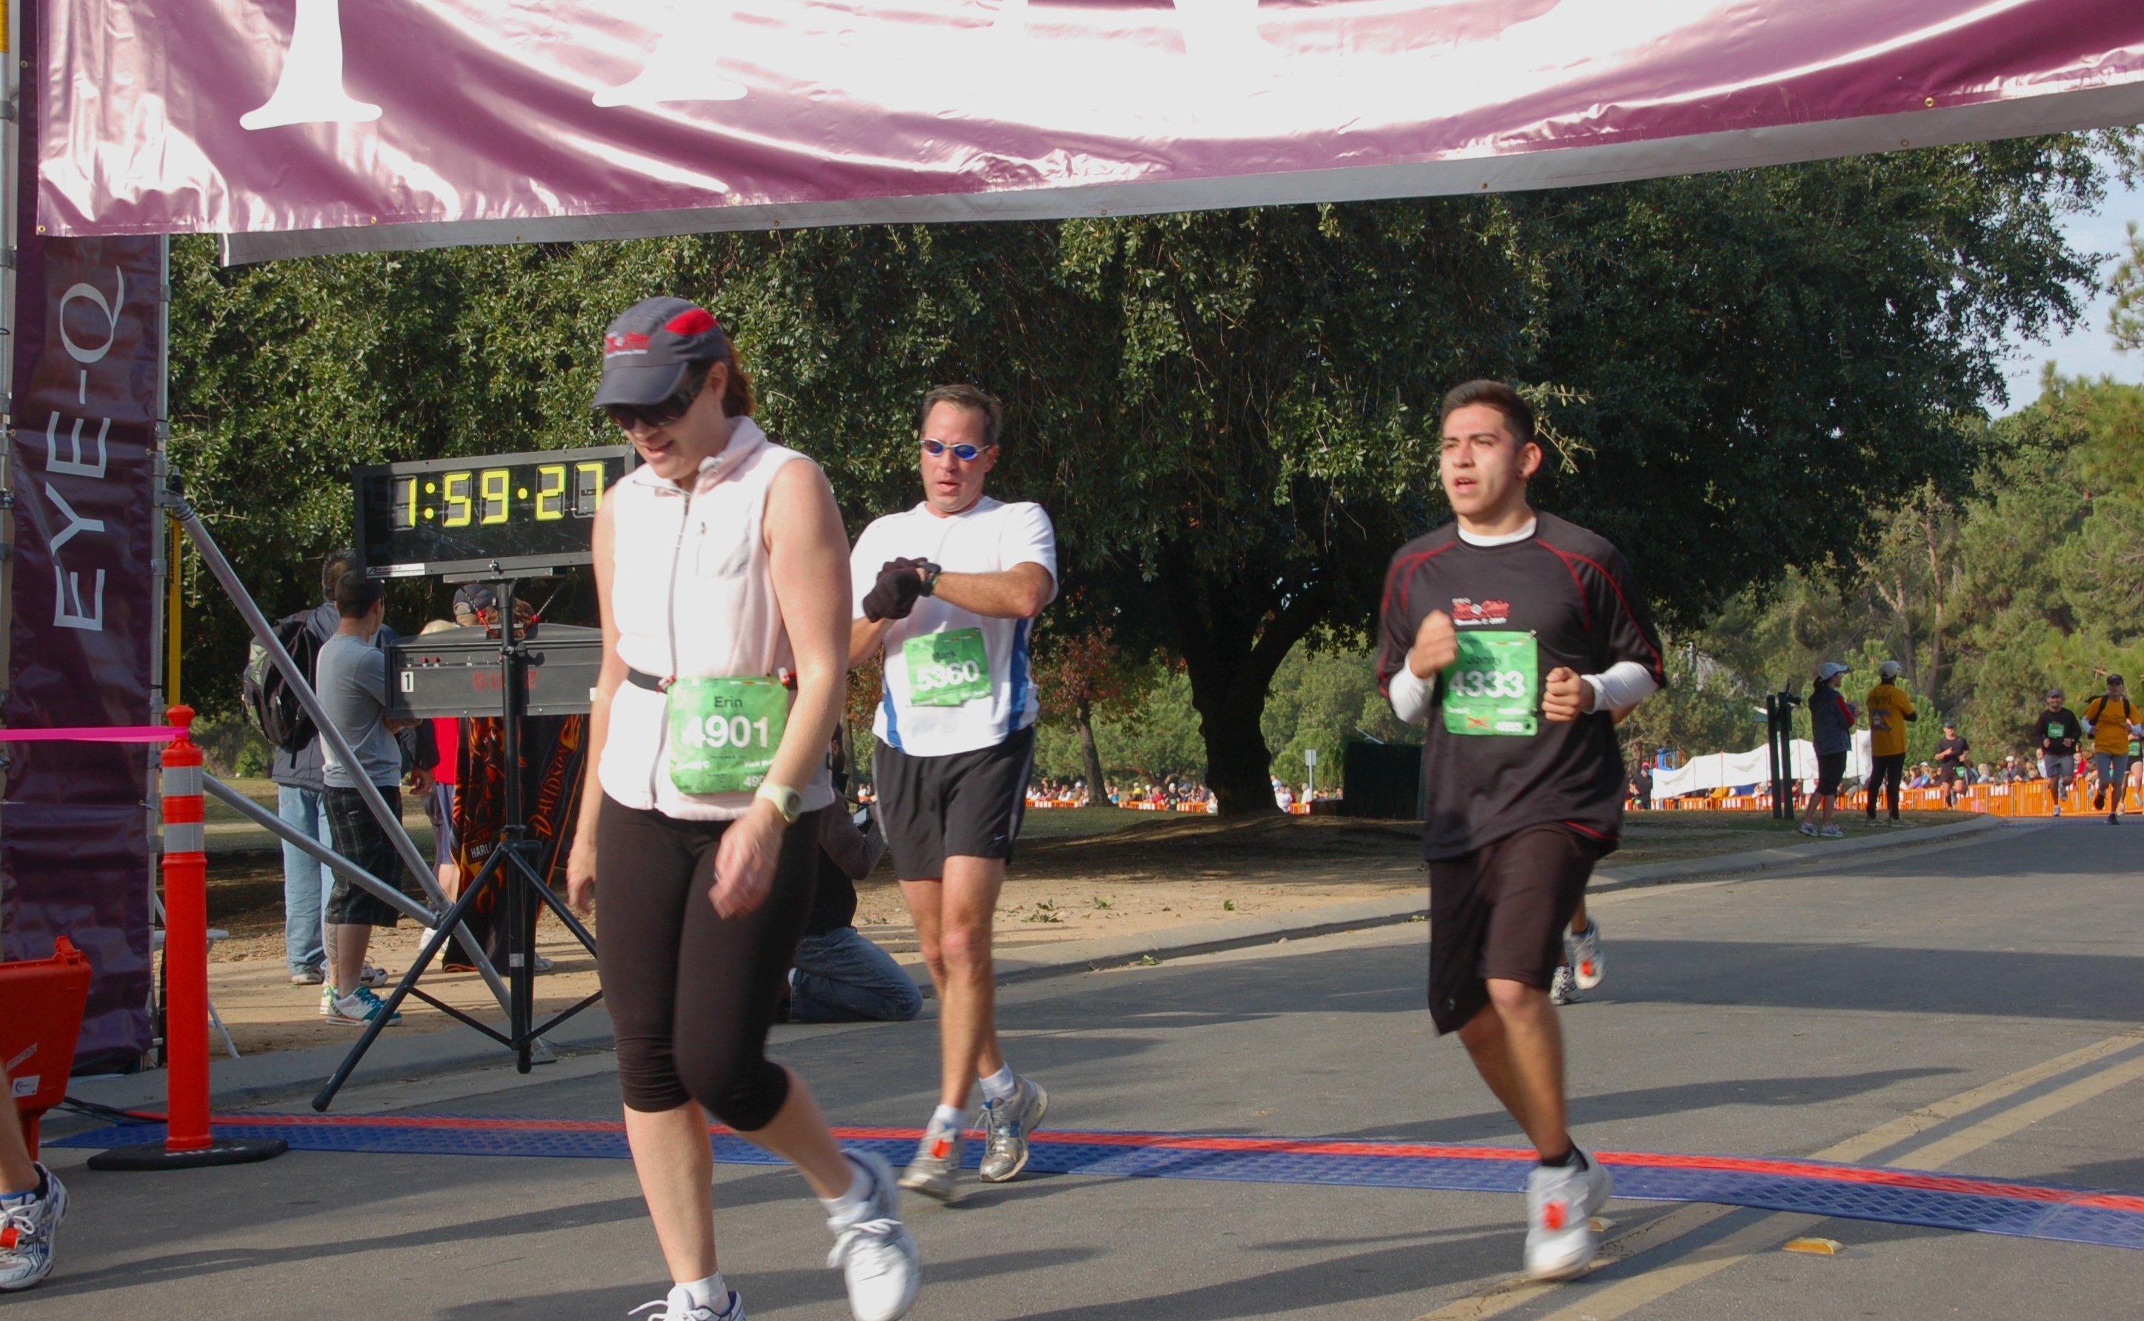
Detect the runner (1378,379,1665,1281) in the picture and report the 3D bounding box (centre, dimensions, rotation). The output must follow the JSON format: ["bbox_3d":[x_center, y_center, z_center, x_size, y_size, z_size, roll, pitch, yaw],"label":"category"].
[{"bbox_3d":[0.857,0.314,6.800,0.540,1.710,0.720,-1,-1,27],"label":"runner"}]

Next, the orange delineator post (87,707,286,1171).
[{"bbox_3d":[-2.146,0.668,8.650,0.460,1.080,0.430,-1,-1,0],"label":"orange delineator post"}]

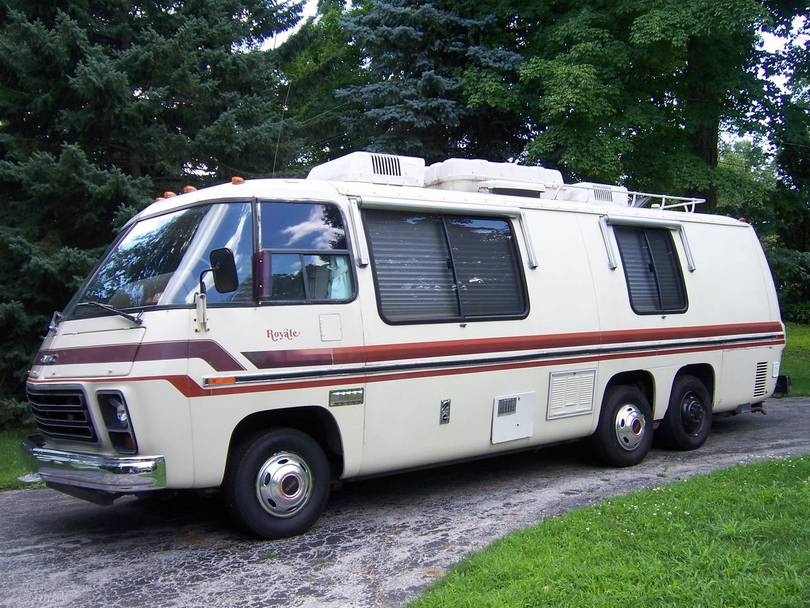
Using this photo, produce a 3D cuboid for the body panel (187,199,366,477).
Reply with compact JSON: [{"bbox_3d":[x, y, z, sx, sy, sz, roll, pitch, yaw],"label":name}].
[{"bbox_3d":[-0.820,0.229,5.364,1.280,1.800,0.220,-1,-1,-38],"label":"body panel"}]

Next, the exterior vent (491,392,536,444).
[{"bbox_3d":[0.855,0.896,6.625,0.450,0.370,0.050,-1,-1,-38],"label":"exterior vent"}]

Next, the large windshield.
[{"bbox_3d":[-1.949,-0.275,5.915,0.800,0.760,2.300,-1,-1,-38],"label":"large windshield"}]

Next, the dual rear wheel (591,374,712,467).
[{"bbox_3d":[2.361,1.093,7.972,1.760,0.735,0.240,-1,-1,-38],"label":"dual rear wheel"}]

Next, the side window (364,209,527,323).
[{"bbox_3d":[0.358,-0.269,6.281,1.520,0.830,0.080,-1,-7,-38],"label":"side window"}]

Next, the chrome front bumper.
[{"bbox_3d":[-2.275,1.011,5.617,0.500,0.250,2.200,-1,-1,-38],"label":"chrome front bumper"}]

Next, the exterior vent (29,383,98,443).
[{"bbox_3d":[-2.353,0.713,5.564,0.240,0.370,1.200,-1,-1,-38],"label":"exterior vent"}]

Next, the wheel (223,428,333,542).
[{"bbox_3d":[-0.820,1.155,5.444,0.740,0.735,0.230,-1,-1,-38],"label":"wheel"}]

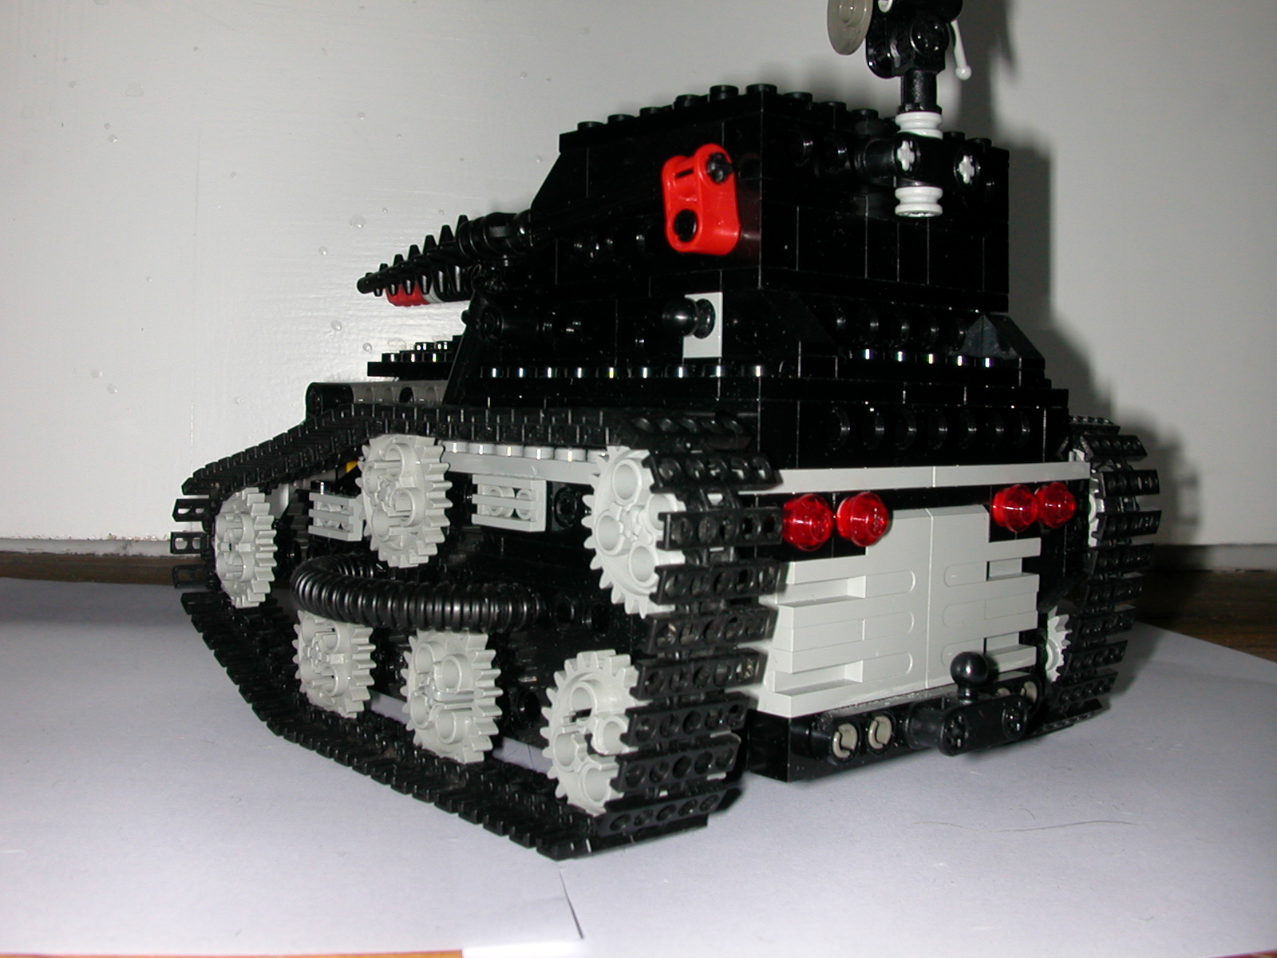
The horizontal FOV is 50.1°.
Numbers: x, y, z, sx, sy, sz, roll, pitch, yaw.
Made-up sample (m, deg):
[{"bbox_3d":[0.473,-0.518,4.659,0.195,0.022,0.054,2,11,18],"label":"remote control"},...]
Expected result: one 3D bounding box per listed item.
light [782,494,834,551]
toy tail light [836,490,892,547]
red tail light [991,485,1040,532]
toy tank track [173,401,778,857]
[{"bbox_3d":[0.024,0.006,0.187,0.008,0.008,0.005,-2,4,-43],"label":"light"},{"bbox_3d":[0.032,0.006,0.195,0.008,0.008,0.005,-2,4,-43],"label":"toy tail light"},{"bbox_3d":[0.062,0.005,0.222,0.008,0.008,0.005,-2,4,-43],"label":"red tail light"},{"bbox_3d":[-0.036,0.018,0.222,0.021,0.059,0.140,-2,4,-43],"label":"toy tank track"}]

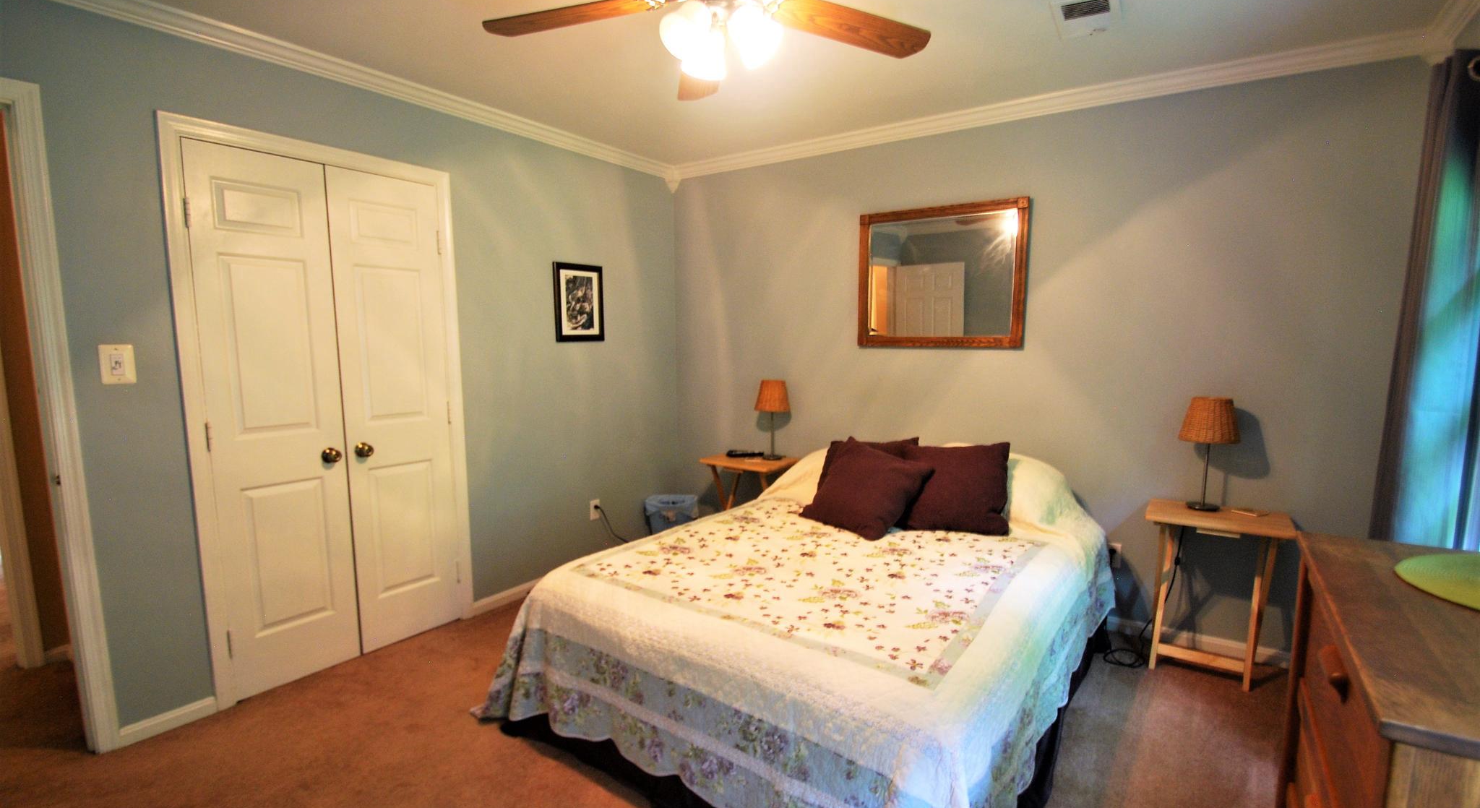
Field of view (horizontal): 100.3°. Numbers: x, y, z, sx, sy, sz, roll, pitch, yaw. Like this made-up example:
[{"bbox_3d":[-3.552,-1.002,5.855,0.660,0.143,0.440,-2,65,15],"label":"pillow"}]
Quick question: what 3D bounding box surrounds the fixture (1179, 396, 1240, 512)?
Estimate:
[{"bbox_3d":[1.924,0.212,2.540,0.210,0.455,0.210,5,8,35],"label":"fixture"}]

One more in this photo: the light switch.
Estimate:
[{"bbox_3d":[-1.975,-0.124,1.962,0.012,0.125,0.080,5,8,35],"label":"light switch"}]

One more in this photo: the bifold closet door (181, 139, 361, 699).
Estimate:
[{"bbox_3d":[-1.751,0.090,2.345,0.035,2.020,0.435,5,8,35],"label":"bifold closet door"}]

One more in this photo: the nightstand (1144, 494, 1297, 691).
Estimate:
[{"bbox_3d":[1.926,0.755,2.542,0.475,0.645,0.365,5,8,35],"label":"nightstand"}]

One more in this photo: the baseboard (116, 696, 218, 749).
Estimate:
[{"bbox_3d":[-1.963,1.098,2.123,0.015,0.062,0.270,5,8,35],"label":"baseboard"}]

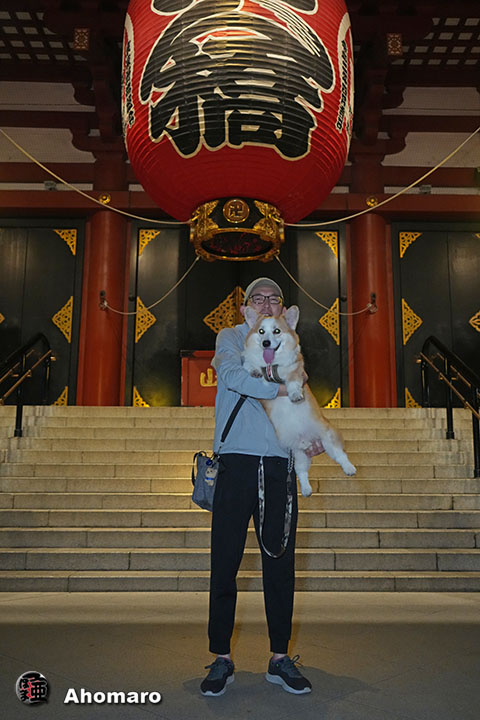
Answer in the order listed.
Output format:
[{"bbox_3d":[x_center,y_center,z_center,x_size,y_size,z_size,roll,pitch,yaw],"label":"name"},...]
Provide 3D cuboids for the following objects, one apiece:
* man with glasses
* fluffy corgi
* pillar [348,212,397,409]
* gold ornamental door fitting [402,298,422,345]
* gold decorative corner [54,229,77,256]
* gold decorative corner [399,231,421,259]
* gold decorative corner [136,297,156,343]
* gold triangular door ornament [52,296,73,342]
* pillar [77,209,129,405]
[{"bbox_3d":[0.073,0.475,2.580,0.500,1.744,0.440,0,-9,0],"label":"man with glasses"},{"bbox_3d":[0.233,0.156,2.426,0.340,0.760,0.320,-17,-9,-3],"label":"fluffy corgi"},{"bbox_3d":[2.312,-0.765,10.551,0.730,3.595,0.680,0,-9,0],"label":"pillar"},{"bbox_3d":[3.072,-0.685,10.641,0.346,0.835,0.040,0,-9,0],"label":"gold ornamental door fitting"},{"bbox_3d":[-3.159,-2.121,10.863,0.411,0.495,0.040,0,-9,0],"label":"gold decorative corner"},{"bbox_3d":[3.104,-2.078,10.861,0.393,0.501,0.040,0,-9,0],"label":"gold decorative corner"},{"bbox_3d":[-1.658,-0.712,10.641,0.346,0.842,0.040,0,-9,0],"label":"gold decorative corner"},{"bbox_3d":[-3.148,-0.715,10.640,0.341,0.847,0.040,0,-9,0],"label":"gold triangular door ornament"},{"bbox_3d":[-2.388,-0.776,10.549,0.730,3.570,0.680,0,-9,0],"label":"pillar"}]

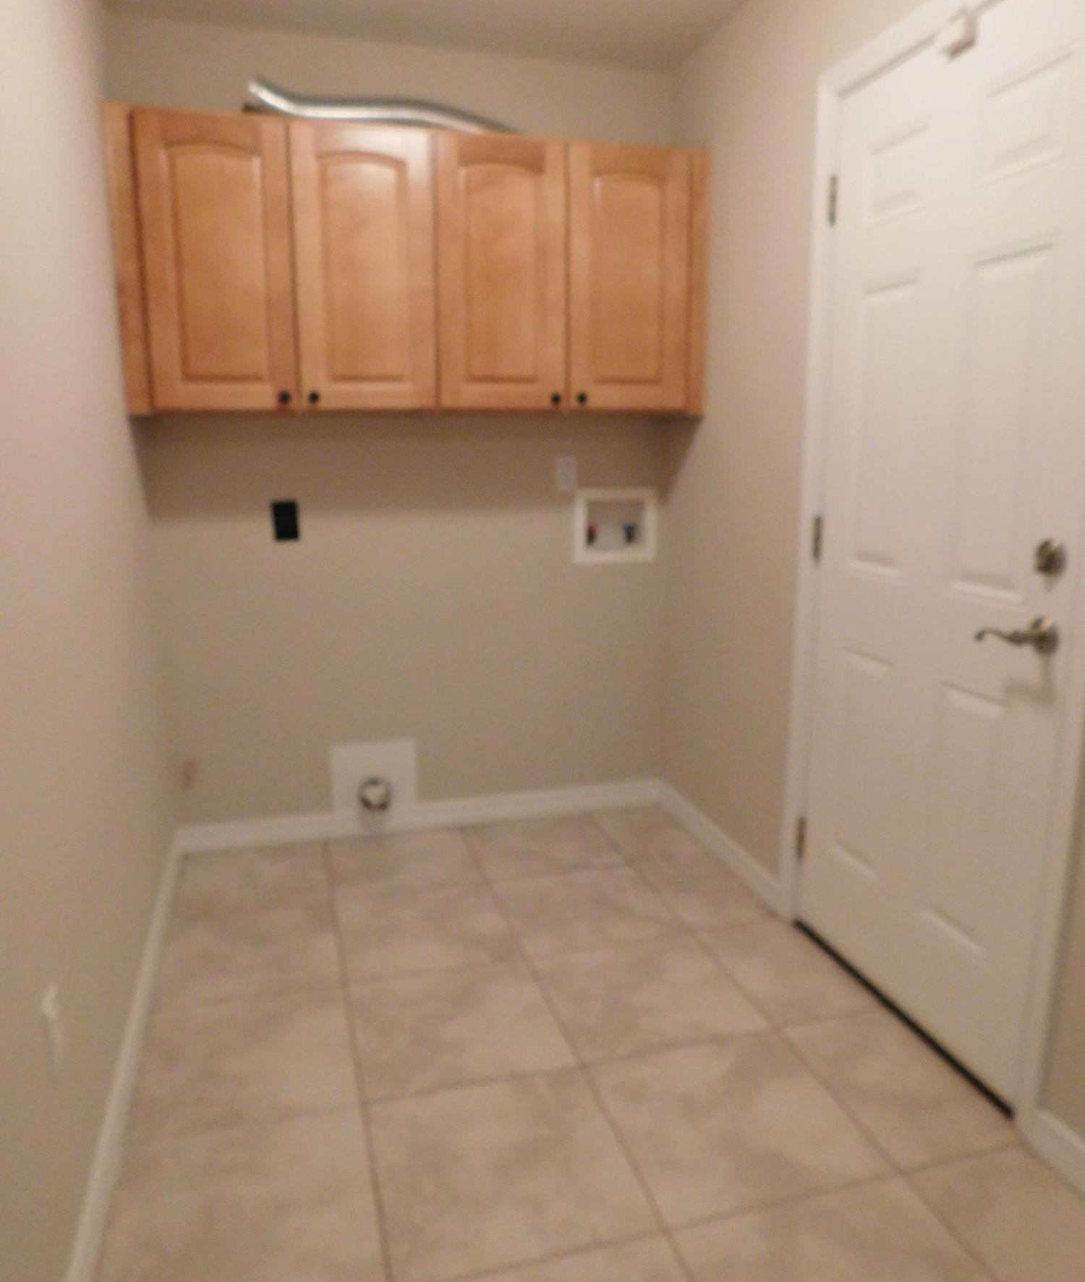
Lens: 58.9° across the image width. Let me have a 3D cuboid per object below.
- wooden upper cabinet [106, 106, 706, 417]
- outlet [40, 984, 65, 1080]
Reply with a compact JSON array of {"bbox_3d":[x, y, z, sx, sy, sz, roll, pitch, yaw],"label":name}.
[{"bbox_3d":[-0.334,-1.046,2.822,1.665,0.762,0.310,-3,12,-15],"label":"wooden upper cabinet"},{"bbox_3d":[-0.713,0.570,1.402,0.011,0.117,0.073,-3,12,-15],"label":"outlet"}]

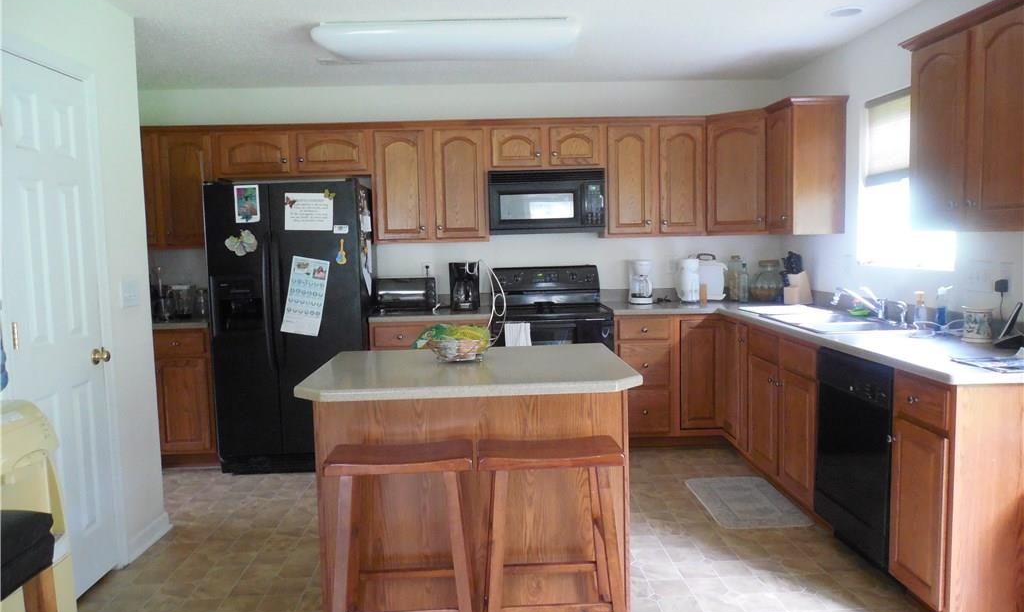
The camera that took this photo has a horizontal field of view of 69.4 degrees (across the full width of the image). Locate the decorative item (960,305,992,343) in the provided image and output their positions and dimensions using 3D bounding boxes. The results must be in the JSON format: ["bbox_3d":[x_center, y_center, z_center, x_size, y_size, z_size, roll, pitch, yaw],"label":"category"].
[{"bbox_3d":[1.914,0.080,3.069,0.125,0.134,0.125,-2,5,-2],"label":"decorative item"}]

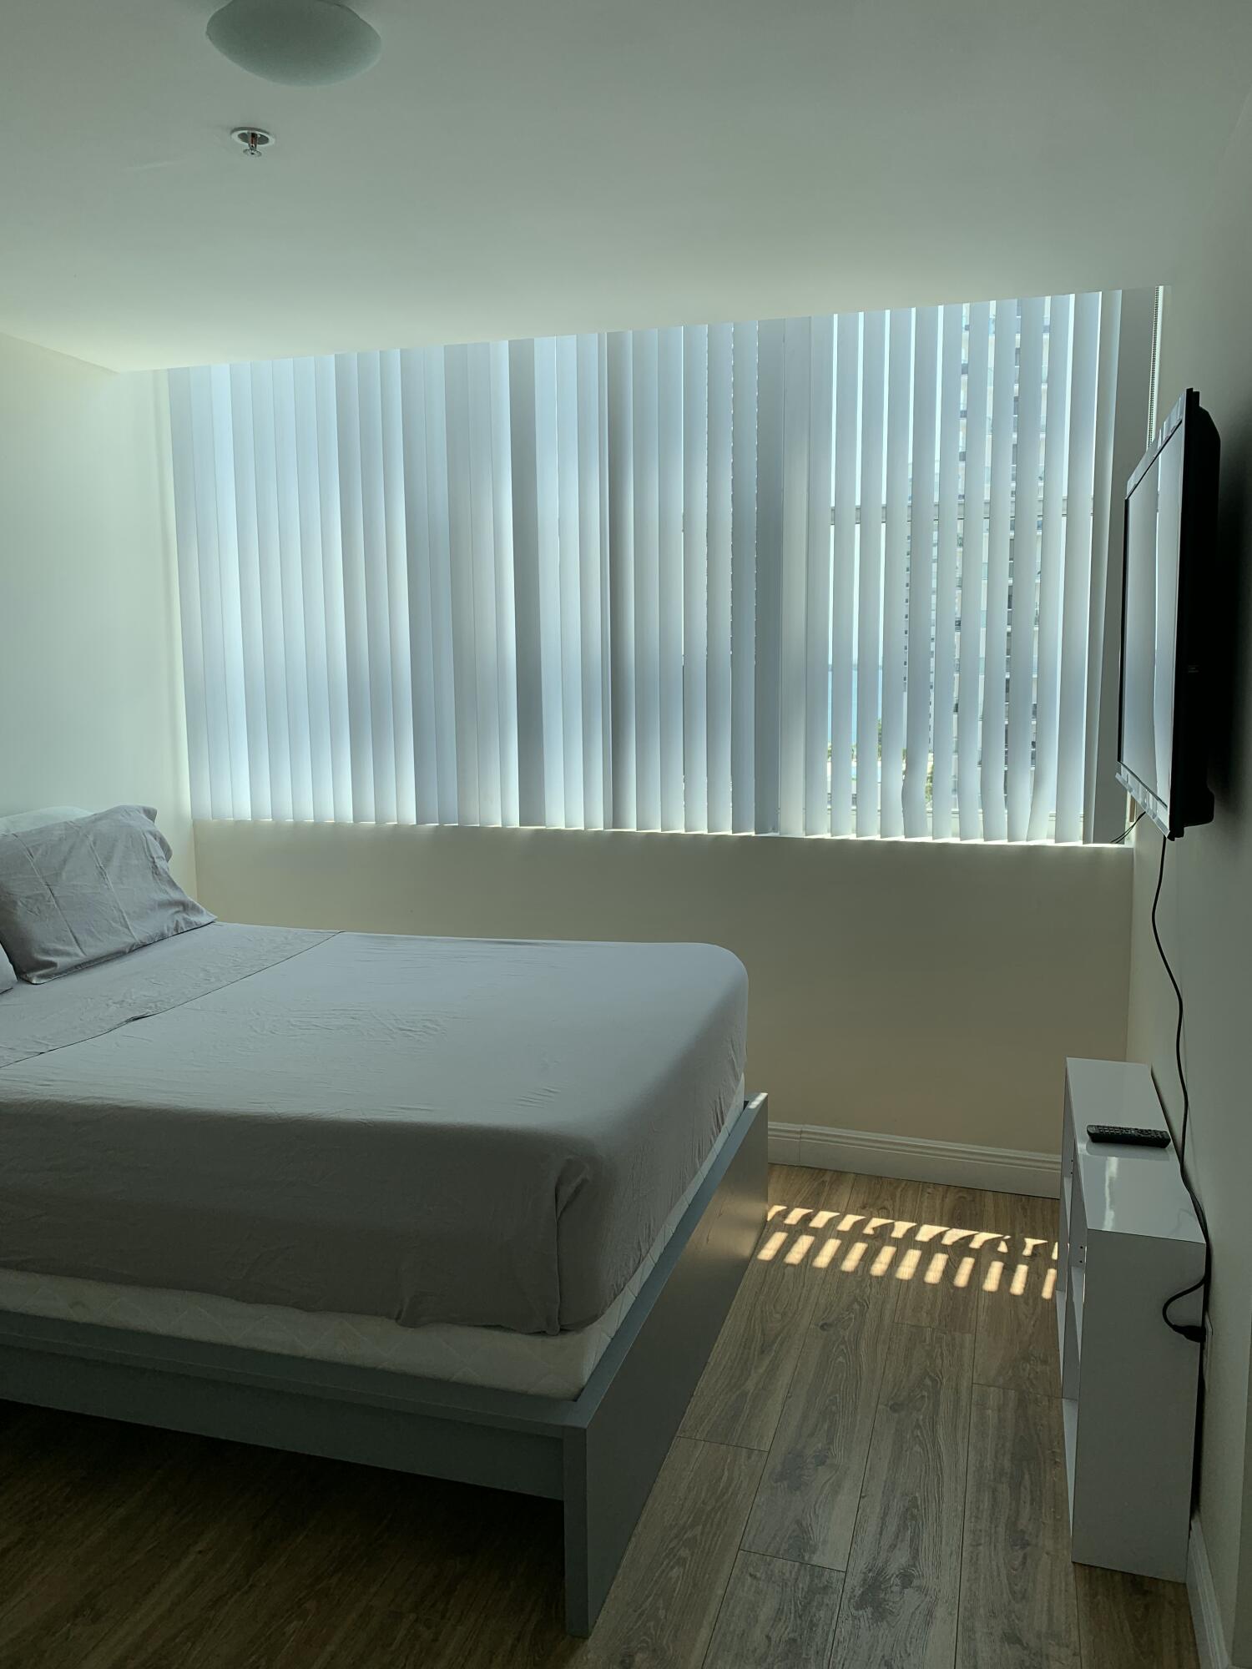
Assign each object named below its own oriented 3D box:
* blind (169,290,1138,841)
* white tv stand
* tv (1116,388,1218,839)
[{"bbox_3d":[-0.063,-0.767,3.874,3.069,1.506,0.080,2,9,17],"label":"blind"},{"bbox_3d":[1.014,0.916,2.591,0.187,0.625,0.940,2,9,17],"label":"white tv stand"},{"bbox_3d":[0.918,-0.354,2.126,0.075,0.595,0.960,1,8,17],"label":"tv"}]

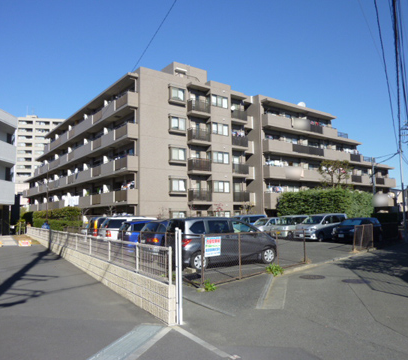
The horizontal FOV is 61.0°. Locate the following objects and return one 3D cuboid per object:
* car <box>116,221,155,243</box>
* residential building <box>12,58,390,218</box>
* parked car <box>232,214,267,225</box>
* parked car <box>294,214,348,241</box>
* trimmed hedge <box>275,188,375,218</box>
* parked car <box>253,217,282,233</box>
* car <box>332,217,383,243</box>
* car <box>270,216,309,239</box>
[{"bbox_3d":[-2.363,2.750,16.762,3.550,1.570,1.530,3,-7,-36],"label":"car"},{"bbox_3d":[-0.986,-0.711,59.719,45.394,16.800,44.500,3,-7,-37],"label":"residential building"},{"bbox_3d":[3.345,3.827,29.568,4.400,1.750,1.690,4,-7,-40],"label":"parked car"},{"bbox_3d":[7.964,3.151,23.605,4.650,1.790,1.730,4,-7,-41],"label":"parked car"},{"bbox_3d":[9.892,2.753,28.982,3.916,3.573,6.267,4,-7,-39],"label":"trimmed hedge"},{"bbox_3d":[5.016,3.760,27.866,4.100,1.500,1.680,4,-7,-40],"label":"parked car"},{"bbox_3d":[9.866,3.164,22.398,4.150,1.470,1.690,4,-7,-40],"label":"car"},{"bbox_3d":[6.395,3.401,25.440,3.400,1.700,1.475,4,-7,-41],"label":"car"}]

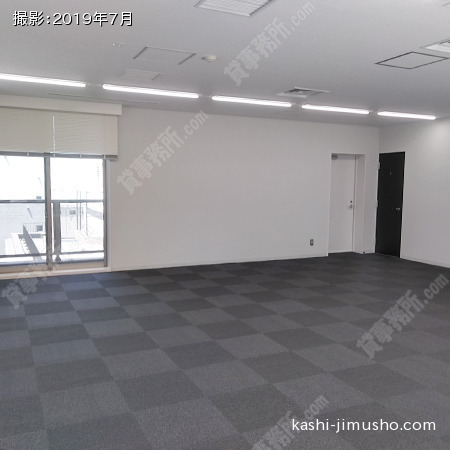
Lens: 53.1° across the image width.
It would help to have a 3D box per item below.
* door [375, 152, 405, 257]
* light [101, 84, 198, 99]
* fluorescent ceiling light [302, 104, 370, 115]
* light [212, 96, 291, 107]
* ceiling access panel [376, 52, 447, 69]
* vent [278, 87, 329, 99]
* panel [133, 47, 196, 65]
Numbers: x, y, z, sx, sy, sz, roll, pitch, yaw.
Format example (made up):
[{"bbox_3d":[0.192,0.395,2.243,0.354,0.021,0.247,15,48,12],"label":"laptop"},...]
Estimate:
[{"bbox_3d":[3.474,-0.419,9.461,0.050,2.155,0.696,-2,5,-26],"label":"door"},{"bbox_3d":[-0.959,-1.779,6.021,1.295,0.060,0.080,-2,5,-26],"label":"light"},{"bbox_3d":[1.792,-1.840,7.197,1.253,0.060,0.080,-2,5,-26],"label":"fluorescent ceiling light"},{"bbox_3d":[0.419,-1.811,6.634,1.264,0.060,0.080,-2,5,-26],"label":"light"},{"bbox_3d":[1.907,-1.675,4.614,0.485,0.025,0.470,-2,5,-26],"label":"ceiling access panel"},{"bbox_3d":[1.066,-1.808,6.190,0.510,0.030,0.500,-2,5,-26],"label":"vent"},{"bbox_3d":[-0.612,-1.702,4.558,0.500,0.025,0.465,-2,5,-26],"label":"panel"}]

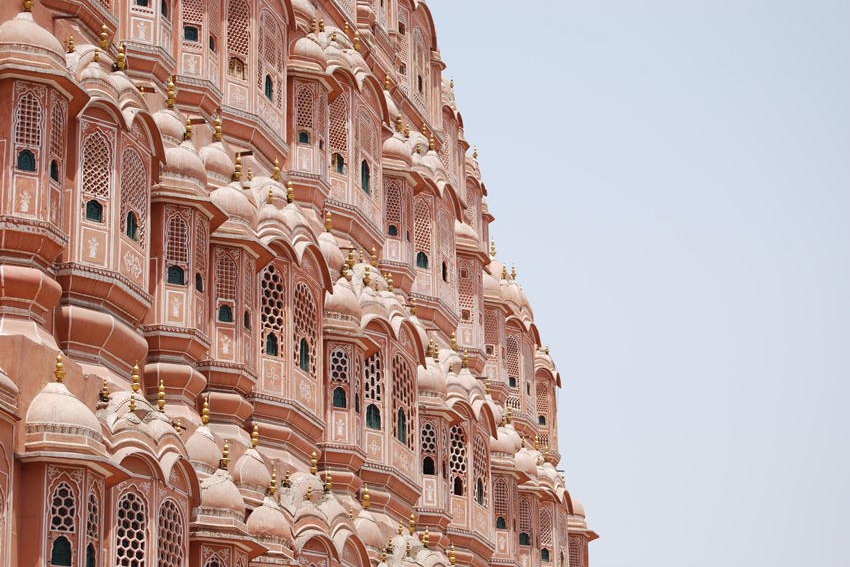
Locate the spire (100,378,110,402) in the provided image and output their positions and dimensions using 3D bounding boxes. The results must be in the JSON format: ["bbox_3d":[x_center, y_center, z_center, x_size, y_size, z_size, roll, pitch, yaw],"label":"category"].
[{"bbox_3d":[-3.778,1.256,25.998,0.095,0.262,0.095,-6,-18,15],"label":"spire"}]

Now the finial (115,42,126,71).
[{"bbox_3d":[-3.949,-2.952,28.586,0.117,0.408,0.117,-6,-18,15],"label":"finial"}]

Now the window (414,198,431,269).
[{"bbox_3d":[-0.057,-1.002,44.485,0.377,1.532,0.120,8,-20,-28],"label":"window"}]

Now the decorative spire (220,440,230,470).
[{"bbox_3d":[-2.697,2.334,29.837,0.125,0.421,0.125,-7,-21,17],"label":"decorative spire"}]

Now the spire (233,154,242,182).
[{"bbox_3d":[-2.839,-1.760,33.305,0.118,0.455,0.118,-1,-20,0],"label":"spire"}]

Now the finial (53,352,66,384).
[{"bbox_3d":[-4.327,1.003,26.095,0.136,0.373,0.136,-1,-20,0],"label":"finial"}]

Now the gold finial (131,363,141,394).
[{"bbox_3d":[-3.659,1.198,27.875,0.114,0.385,0.114,-1,-20,0],"label":"gold finial"}]

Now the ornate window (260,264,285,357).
[{"bbox_3d":[-2.319,0.403,33.394,0.389,1.473,0.120,8,-20,-28],"label":"ornate window"}]

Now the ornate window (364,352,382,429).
[{"bbox_3d":[-0.890,1.840,37.805,0.353,1.439,0.150,11,-23,-31],"label":"ornate window"}]

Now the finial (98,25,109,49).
[{"bbox_3d":[-4.197,-3.223,28.744,0.118,0.369,0.118,-6,-18,15],"label":"finial"}]

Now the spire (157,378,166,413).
[{"bbox_3d":[-3.241,1.377,27.044,0.111,0.419,0.111,-1,-17,0],"label":"spire"}]

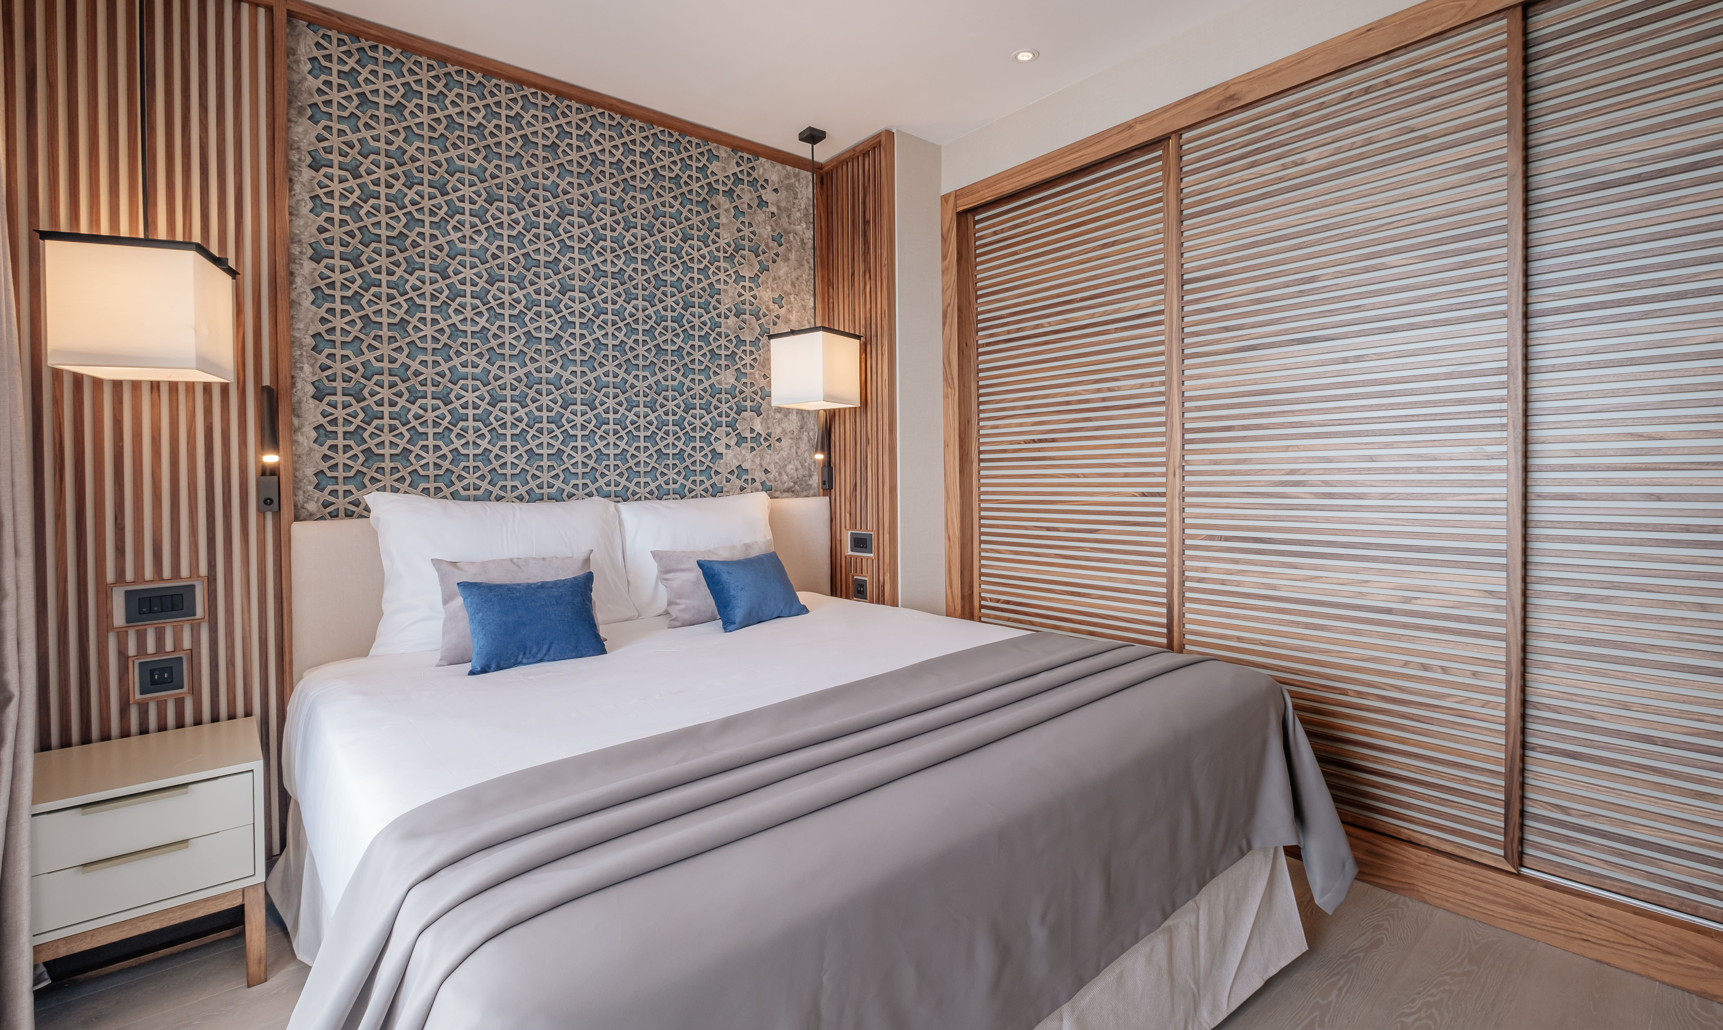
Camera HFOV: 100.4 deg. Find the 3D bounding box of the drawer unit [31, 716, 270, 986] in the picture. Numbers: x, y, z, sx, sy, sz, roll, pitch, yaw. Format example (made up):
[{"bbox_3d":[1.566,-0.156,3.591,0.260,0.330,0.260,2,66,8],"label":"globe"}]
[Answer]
[{"bbox_3d":[-1.837,0.900,1.848,0.460,0.560,0.475,-1,1,-41],"label":"drawer unit"}]

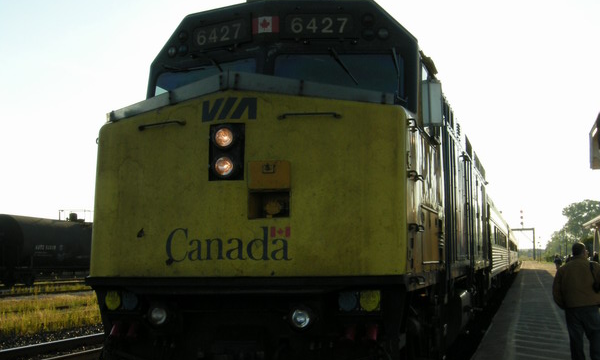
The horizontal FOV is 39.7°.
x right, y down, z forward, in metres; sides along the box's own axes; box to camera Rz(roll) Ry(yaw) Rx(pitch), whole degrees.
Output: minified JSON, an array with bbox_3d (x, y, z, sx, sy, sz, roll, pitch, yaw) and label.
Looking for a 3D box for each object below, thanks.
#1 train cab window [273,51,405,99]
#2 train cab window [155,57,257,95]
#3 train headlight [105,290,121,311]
[{"bbox_3d":[0.401,-1.054,8.617,1.360,0.525,0.062,0,-9,0],"label":"train cab window"},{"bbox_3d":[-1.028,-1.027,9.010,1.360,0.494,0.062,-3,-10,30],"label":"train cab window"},{"bbox_3d":[-1.800,1.157,7.988,0.180,0.185,0.072,-3,-6,25],"label":"train headlight"}]

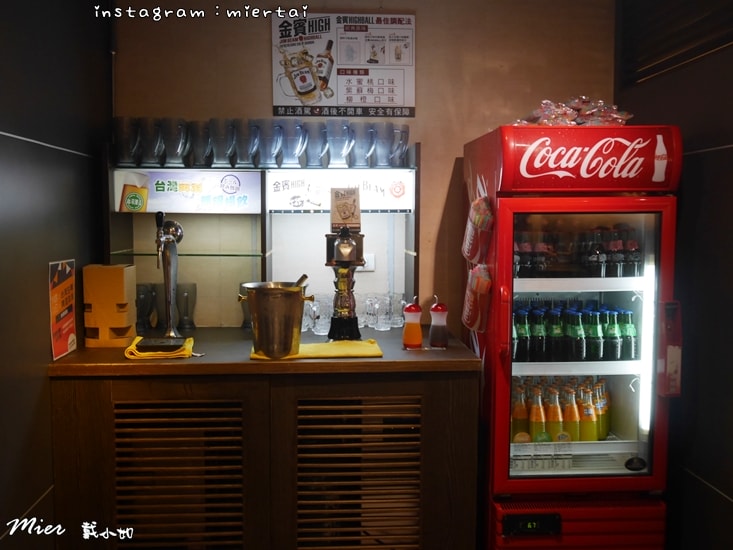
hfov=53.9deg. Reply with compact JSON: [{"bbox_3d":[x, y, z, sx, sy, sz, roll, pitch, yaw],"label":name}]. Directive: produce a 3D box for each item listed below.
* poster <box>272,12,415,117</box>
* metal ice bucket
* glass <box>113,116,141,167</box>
[{"bbox_3d":[-0.085,-0.828,2.840,0.563,0.403,0.013,0,4,-3],"label":"poster"},{"bbox_3d":[-0.292,0.145,2.320,0.244,0.216,0.214,0,4,-3],"label":"metal ice bucket"},{"bbox_3d":[-0.852,-0.476,2.597,0.115,0.176,0.085,3,5,37],"label":"glass"}]

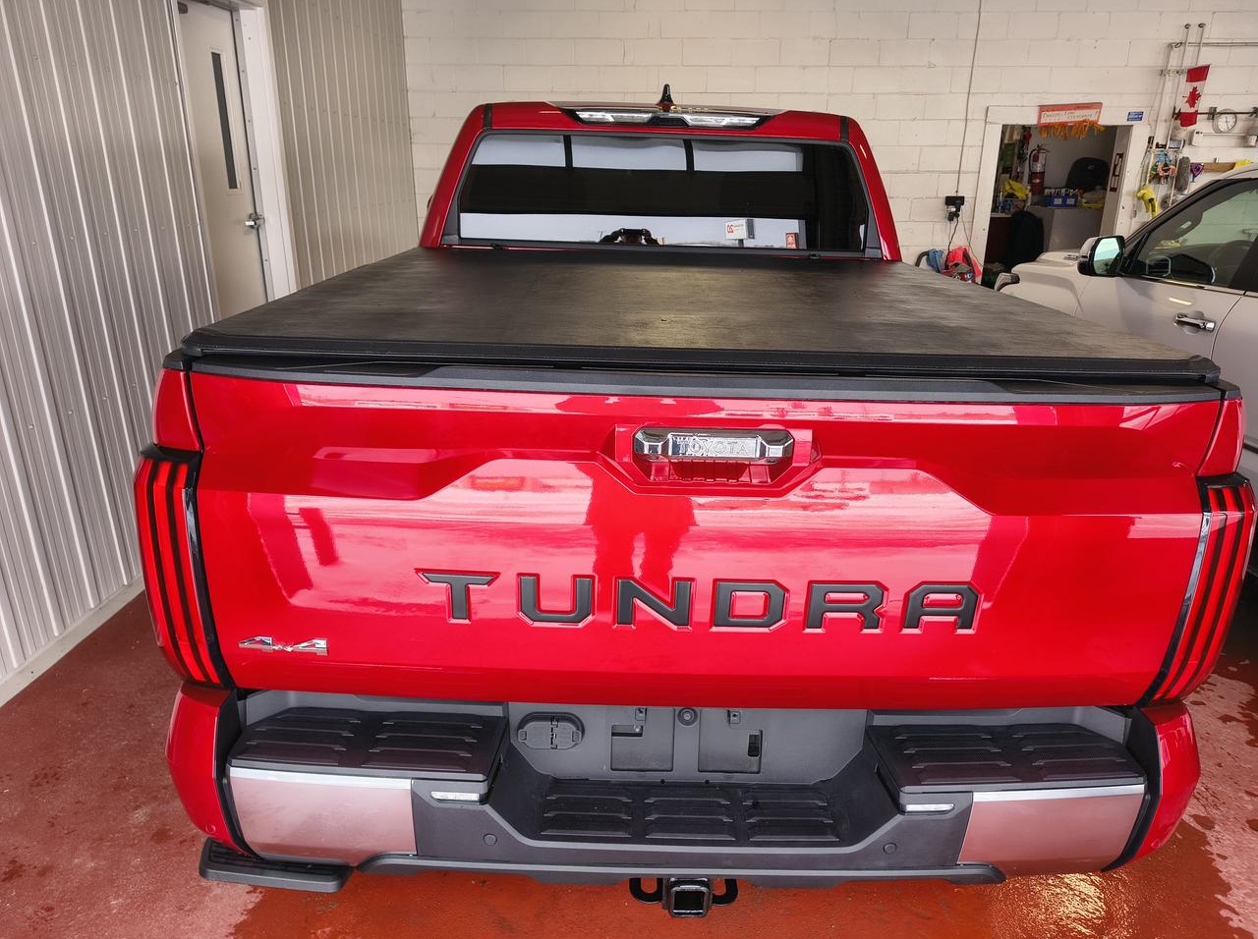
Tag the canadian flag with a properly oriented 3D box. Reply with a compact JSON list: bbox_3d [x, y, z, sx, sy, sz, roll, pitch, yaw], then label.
[{"bbox_3d":[4.632,-3.065,7.150,0.185,0.465,0.050,1,20,1],"label":"canadian flag"}]

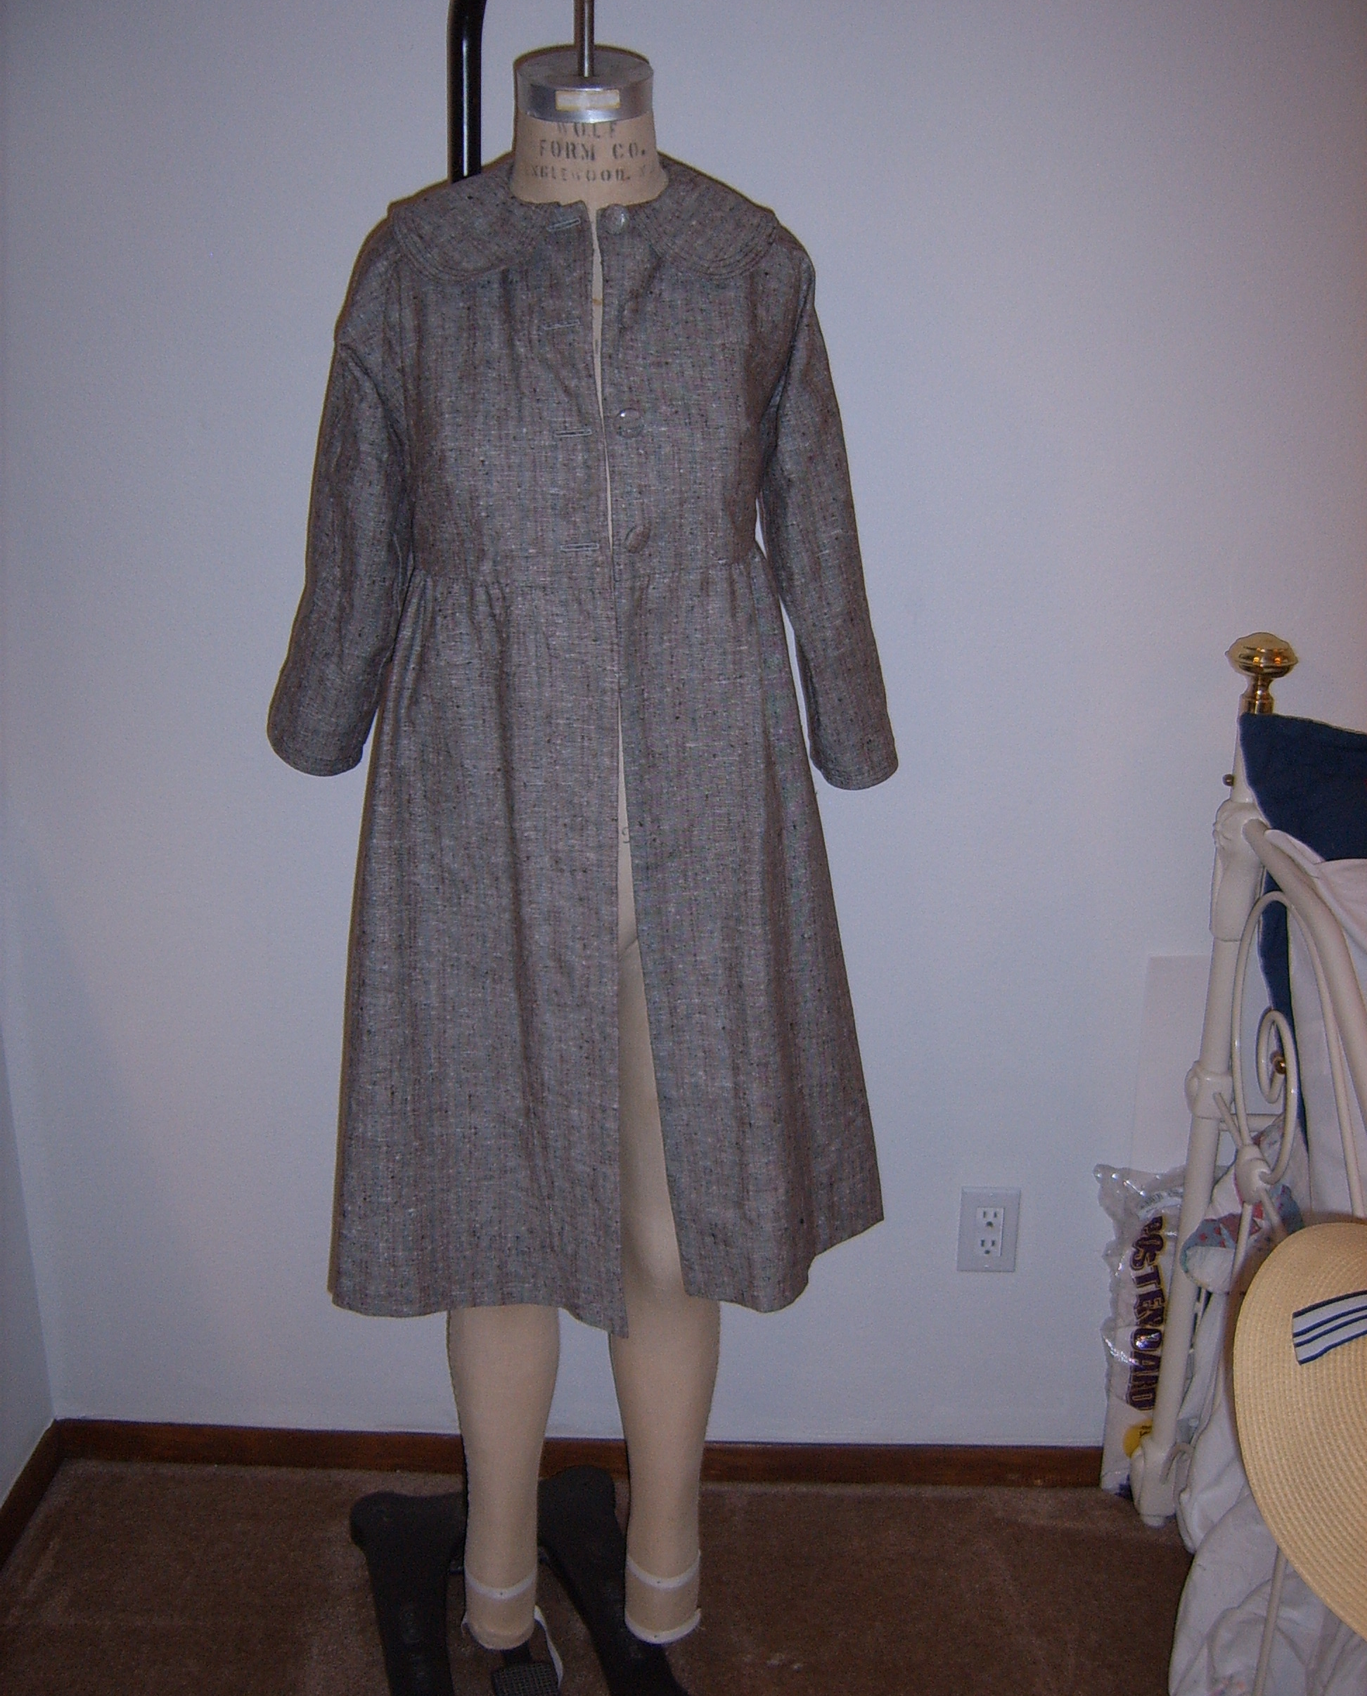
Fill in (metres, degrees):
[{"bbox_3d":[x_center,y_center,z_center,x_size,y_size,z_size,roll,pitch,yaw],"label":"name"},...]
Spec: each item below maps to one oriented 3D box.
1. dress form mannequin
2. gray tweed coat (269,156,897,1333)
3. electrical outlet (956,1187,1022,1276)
[{"bbox_3d":[-0.083,0.082,1.632,0.345,1.470,0.250,-1,18,-4],"label":"dress form mannequin"},{"bbox_3d":[-0.086,-0.075,1.575,0.530,0.980,0.310,-1,18,-4],"label":"gray tweed coat"},{"bbox_3d":[0.365,0.457,2.200,0.070,0.114,0.008,1,18,3],"label":"electrical outlet"}]

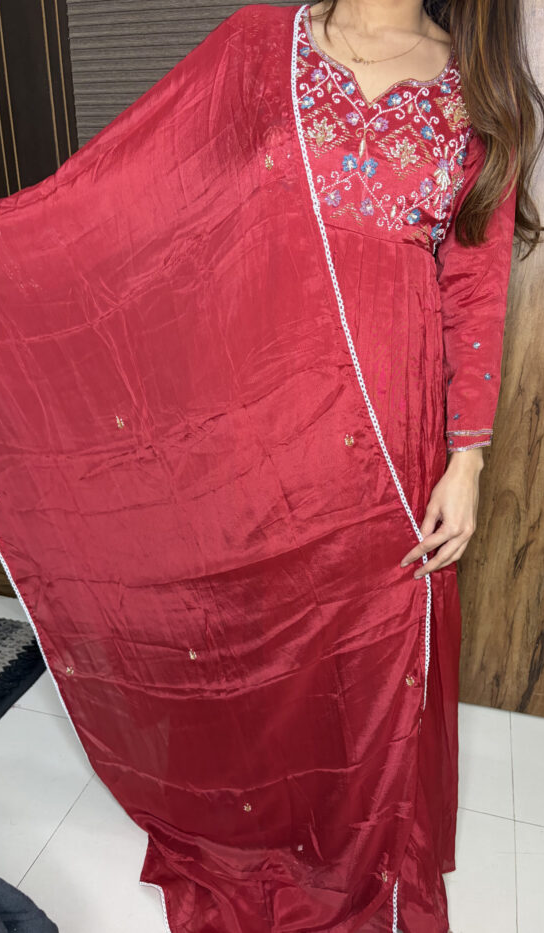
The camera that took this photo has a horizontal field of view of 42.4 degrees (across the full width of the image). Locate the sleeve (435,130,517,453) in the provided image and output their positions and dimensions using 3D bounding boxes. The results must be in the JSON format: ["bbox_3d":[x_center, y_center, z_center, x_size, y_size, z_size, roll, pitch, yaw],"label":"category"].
[{"bbox_3d":[0.267,-0.229,0.936,0.105,0.435,0.120,2,17,10],"label":"sleeve"}]

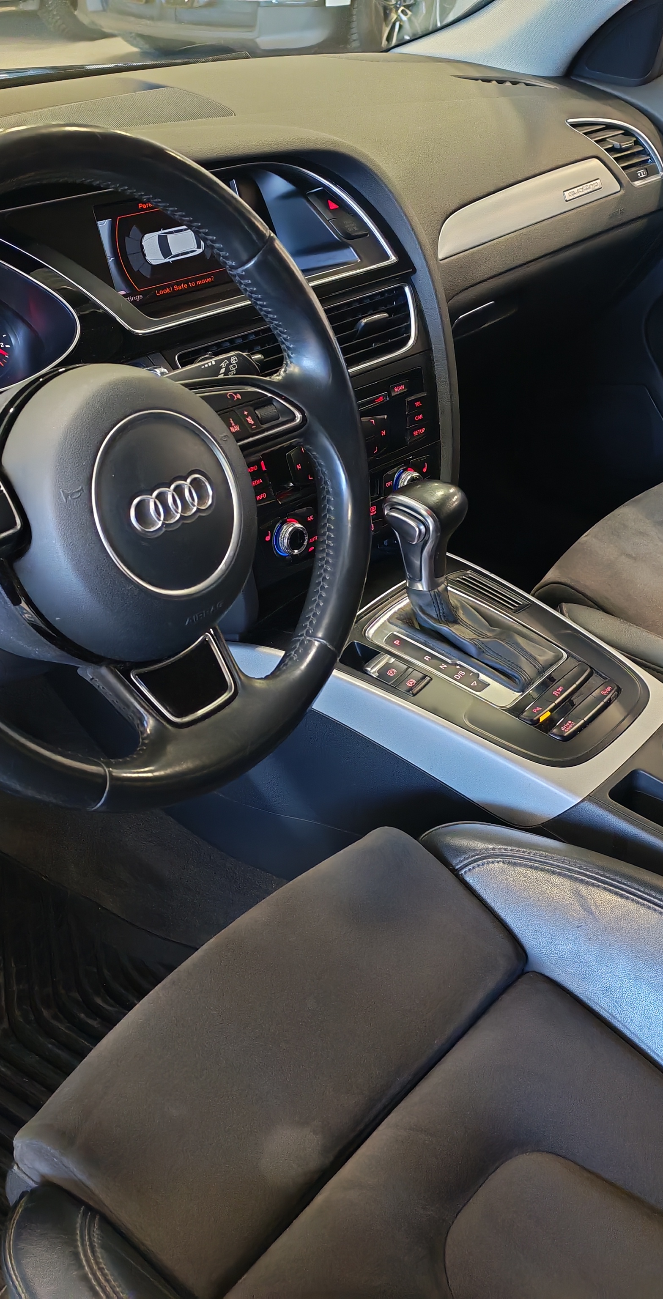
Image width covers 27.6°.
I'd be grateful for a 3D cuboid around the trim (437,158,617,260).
[{"bbox_3d":[0.200,-0.454,1.377,0.035,0.056,0.345,1,25,44],"label":"trim"}]

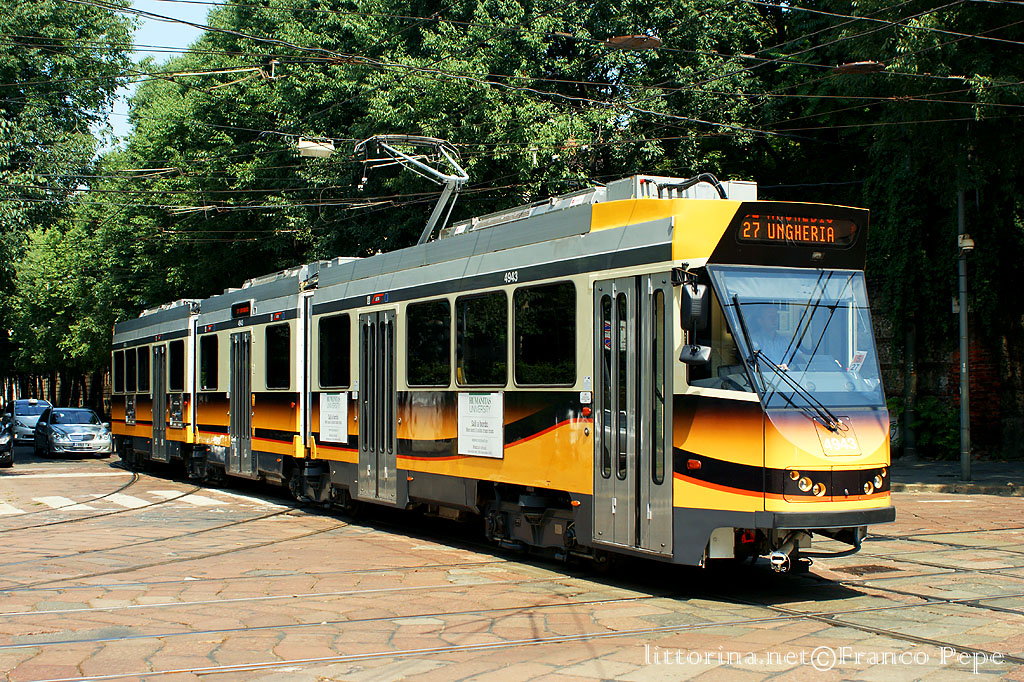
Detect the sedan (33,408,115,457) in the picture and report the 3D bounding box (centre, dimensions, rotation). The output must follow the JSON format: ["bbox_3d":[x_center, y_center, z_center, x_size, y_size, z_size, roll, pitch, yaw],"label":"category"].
[{"bbox_3d":[-13.536,2.781,45.532,1.810,1.450,4.750,1,-2,-22],"label":"sedan"}]

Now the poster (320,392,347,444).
[{"bbox_3d":[-2.502,1.075,20.685,0.030,0.700,1.210,1,-2,-25],"label":"poster"}]

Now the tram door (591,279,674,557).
[{"bbox_3d":[1.079,0.632,13.191,0.080,2.432,1.411,1,-2,-25],"label":"tram door"}]

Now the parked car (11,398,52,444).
[{"bbox_3d":[-17.697,3.035,54.728,1.760,1.630,4.350,1,-2,-23],"label":"parked car"}]

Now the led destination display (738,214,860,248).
[{"bbox_3d":[2.449,-0.937,12.677,1.235,0.245,0.080,1,-2,-25],"label":"led destination display"}]

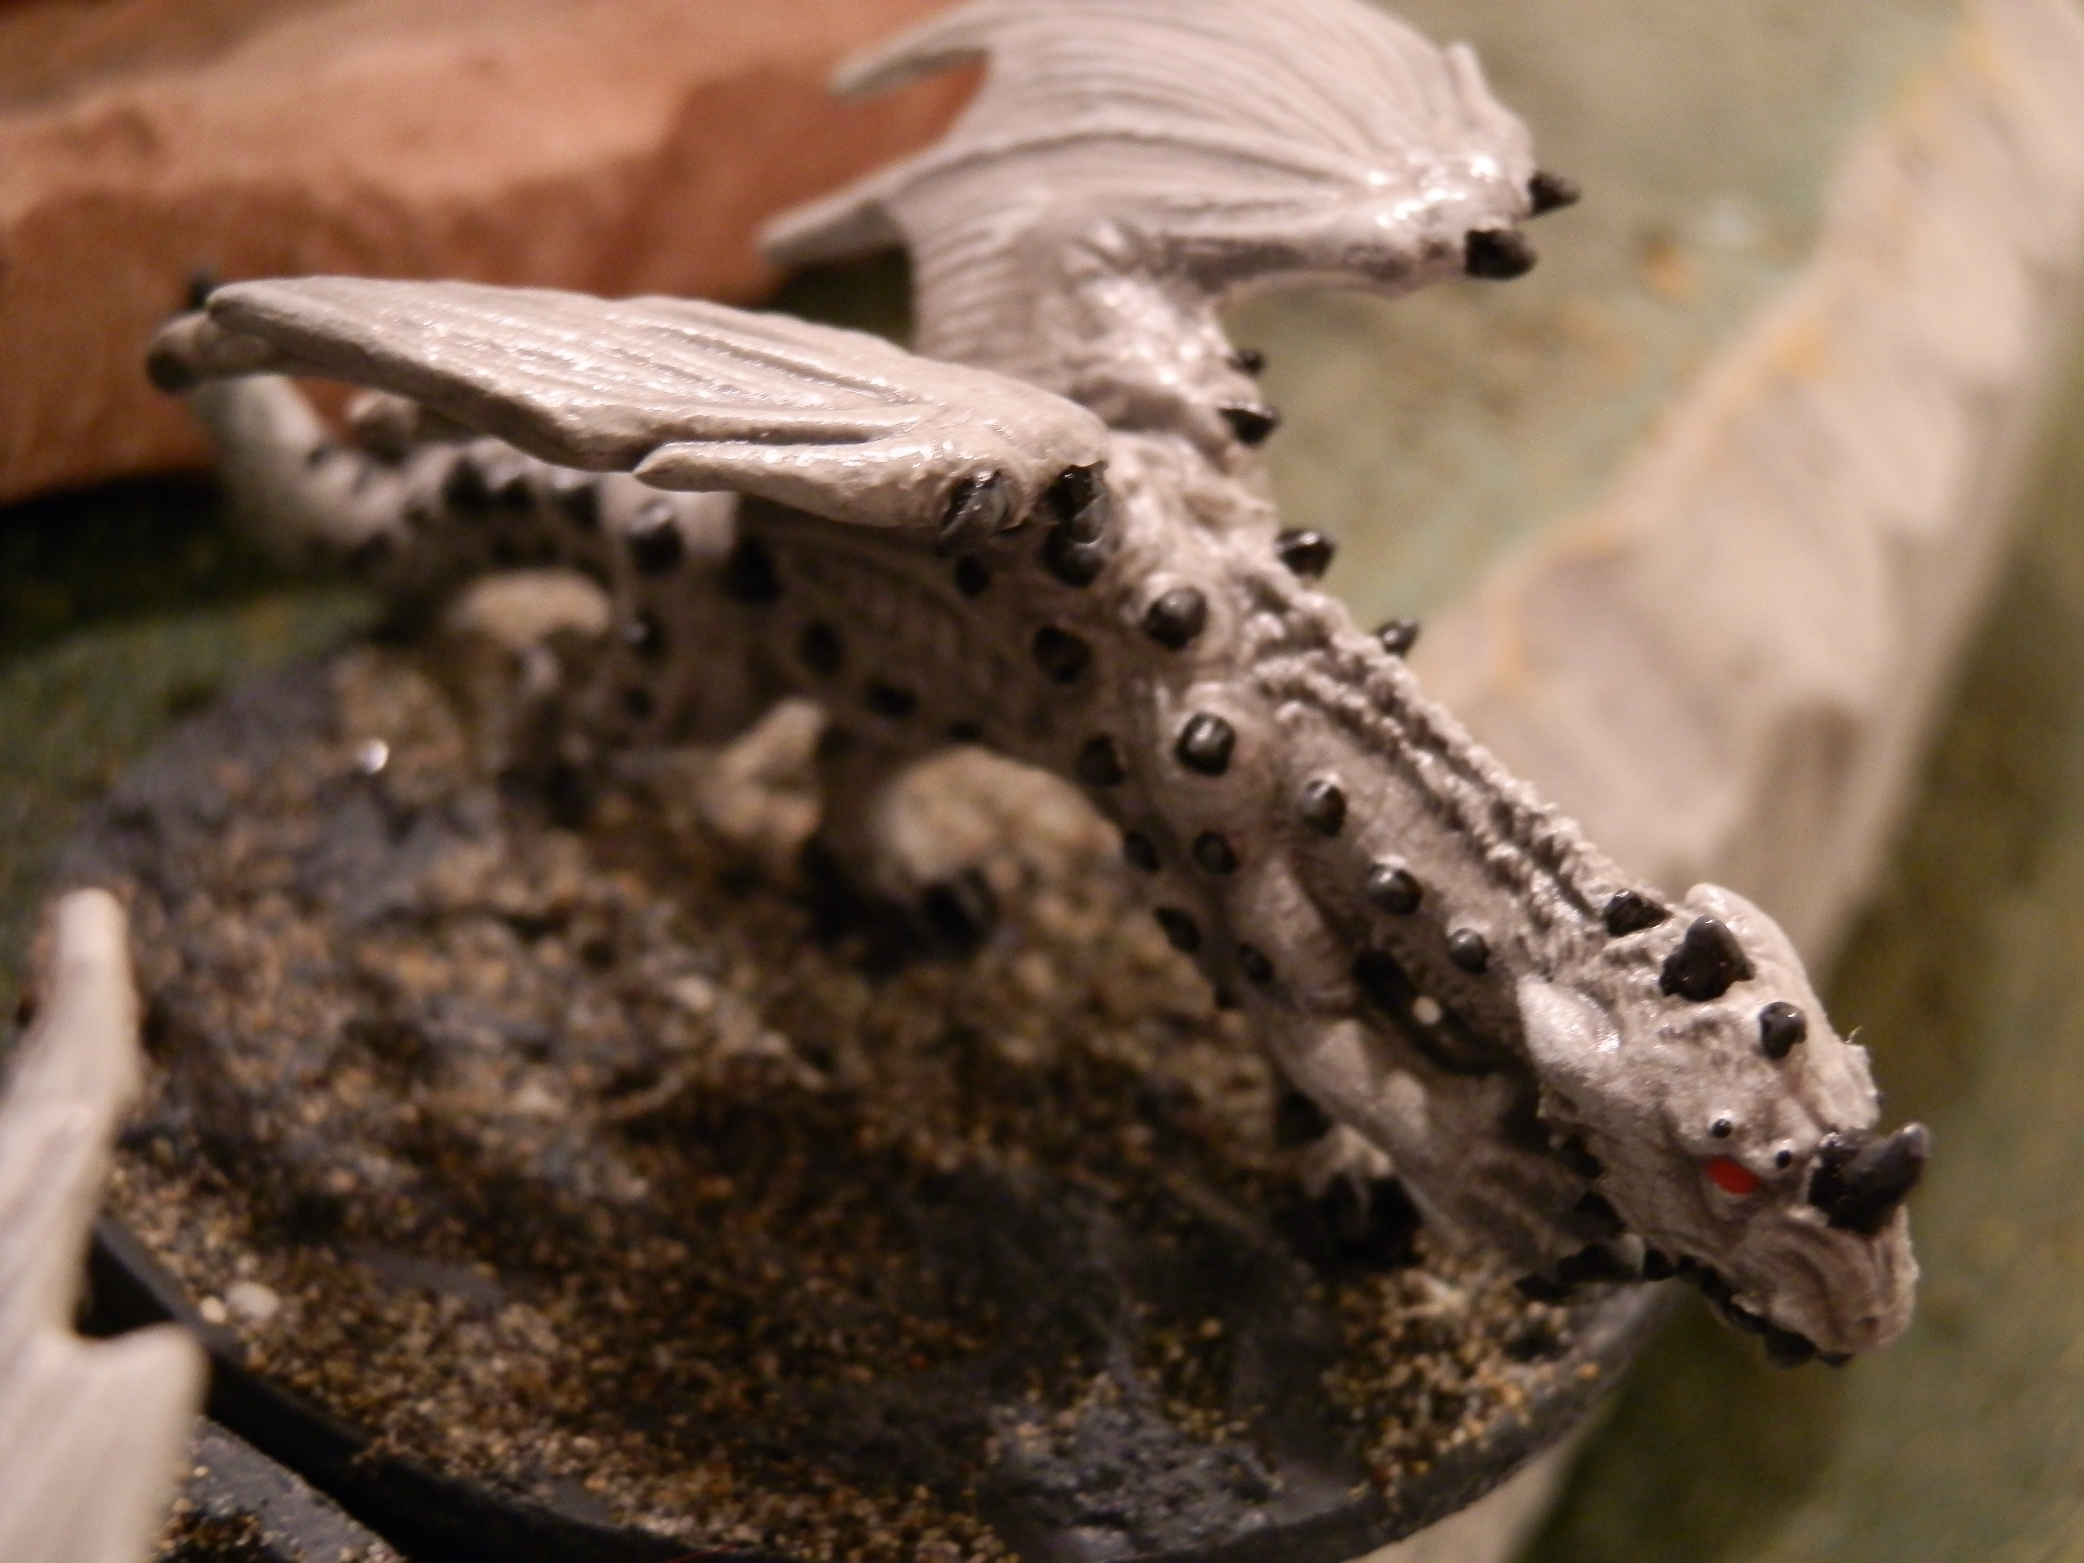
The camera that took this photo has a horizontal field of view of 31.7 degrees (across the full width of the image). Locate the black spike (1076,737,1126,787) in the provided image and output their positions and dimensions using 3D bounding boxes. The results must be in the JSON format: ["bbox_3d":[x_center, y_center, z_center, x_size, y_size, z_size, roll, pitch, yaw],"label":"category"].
[{"bbox_3d":[0.002,-0.001,0.112,0.001,0.001,0.001,13,29,24],"label":"black spike"}]

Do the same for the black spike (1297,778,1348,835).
[{"bbox_3d":[0.010,0.001,0.125,0.002,0.002,0.002,27,-3,29],"label":"black spike"}]

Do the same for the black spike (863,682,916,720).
[{"bbox_3d":[-0.006,-0.003,0.140,0.002,0.002,0.002,27,34,29],"label":"black spike"}]

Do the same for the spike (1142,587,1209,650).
[{"bbox_3d":[0.005,-0.006,0.131,0.002,0.002,0.002,27,79,29],"label":"spike"}]

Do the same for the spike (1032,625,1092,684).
[{"bbox_3d":[0.001,-0.004,0.110,0.002,0.002,0.001,6,19,17],"label":"spike"}]

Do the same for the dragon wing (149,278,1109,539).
[{"bbox_3d":[-0.015,-0.014,0.135,0.043,0.006,0.017,10,40,30],"label":"dragon wing"}]

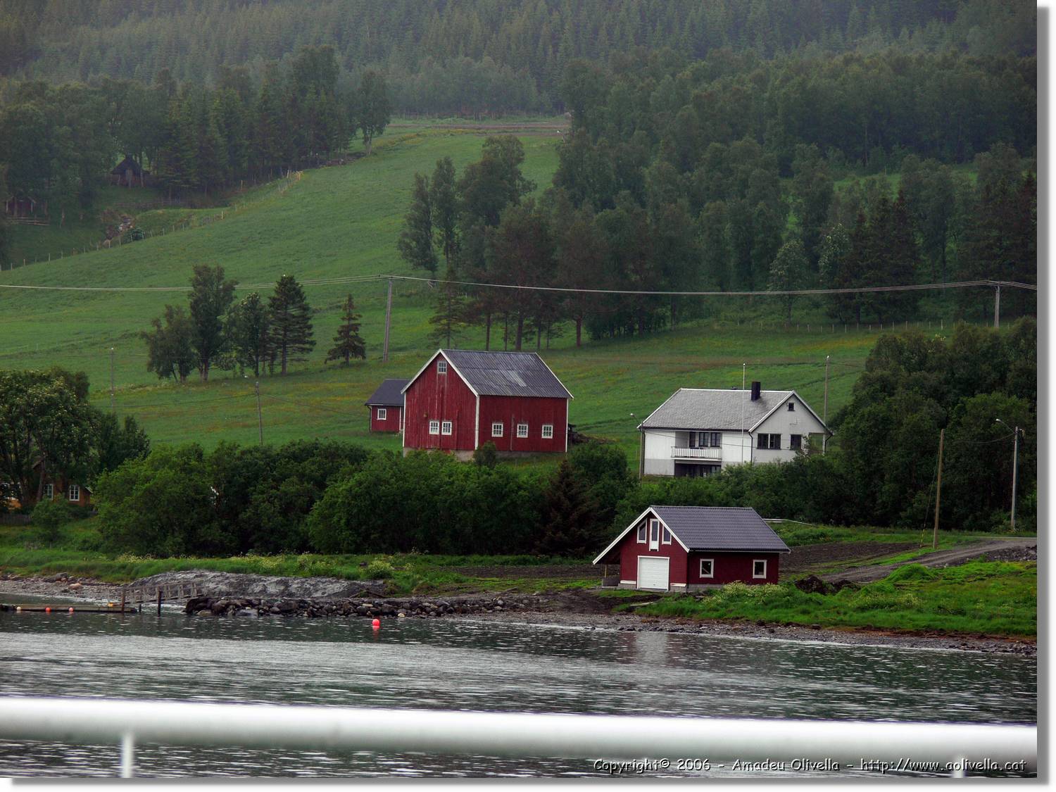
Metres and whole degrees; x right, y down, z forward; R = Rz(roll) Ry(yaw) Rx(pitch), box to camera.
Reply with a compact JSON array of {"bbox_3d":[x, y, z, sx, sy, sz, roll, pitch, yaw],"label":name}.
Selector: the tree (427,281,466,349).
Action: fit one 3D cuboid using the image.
[{"bbox_3d":[-8.422,-8.337,860.000,3.933,7.525,3.933,2,0,0],"label":"tree"}]

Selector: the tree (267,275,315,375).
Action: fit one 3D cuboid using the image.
[{"bbox_3d":[-23.256,-7.050,815.000,4.637,9.805,4.637,2,0,0],"label":"tree"}]

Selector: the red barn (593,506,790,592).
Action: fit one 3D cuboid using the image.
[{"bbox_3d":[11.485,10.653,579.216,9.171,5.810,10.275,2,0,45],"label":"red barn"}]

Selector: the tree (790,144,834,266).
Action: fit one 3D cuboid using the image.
[{"bbox_3d":[32.882,-21.714,960.000,4.963,14.890,4.963,2,0,0],"label":"tree"}]

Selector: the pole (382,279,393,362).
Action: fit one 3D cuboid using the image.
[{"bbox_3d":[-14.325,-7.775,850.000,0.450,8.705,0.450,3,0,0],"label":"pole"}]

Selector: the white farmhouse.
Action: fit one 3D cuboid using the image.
[{"bbox_3d":[16.885,2.745,676.200,12.368,7.809,10.063,2,0,44],"label":"white farmhouse"}]

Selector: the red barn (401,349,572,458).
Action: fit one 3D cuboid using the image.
[{"bbox_3d":[-3.398,0.771,693.539,10.681,9.024,9.592,2,0,-42],"label":"red barn"}]

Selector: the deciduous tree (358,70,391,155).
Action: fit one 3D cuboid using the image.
[{"bbox_3d":[-20.397,-37.568,1100.000,4.156,11.156,4.156,2,0,0],"label":"deciduous tree"}]

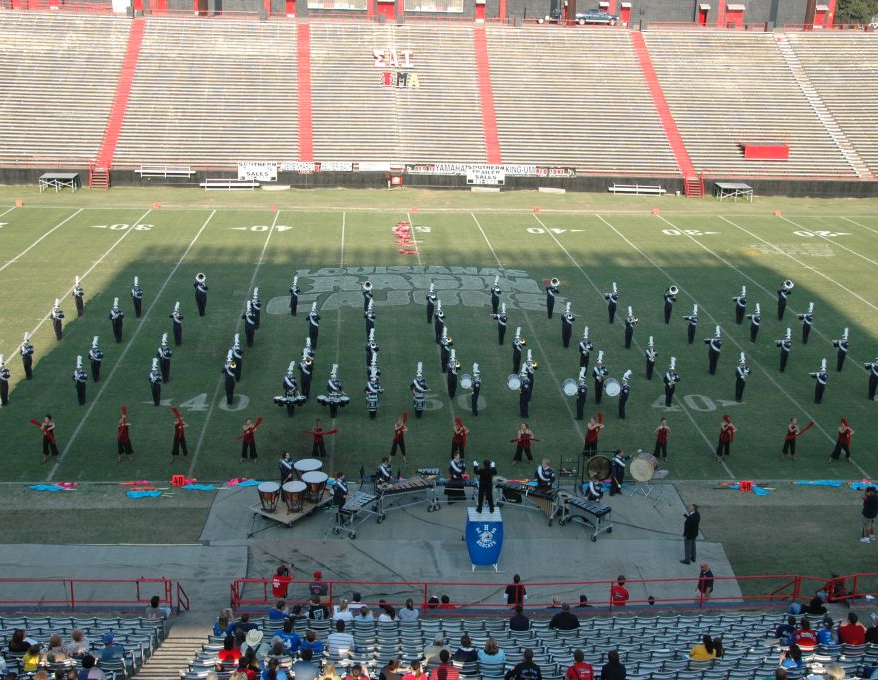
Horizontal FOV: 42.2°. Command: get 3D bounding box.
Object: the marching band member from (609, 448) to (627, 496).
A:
[{"bbox_3d":[6.058,4.384,37.958,0.670,1.648,0.597,13,21,34],"label":"marching band member"}]

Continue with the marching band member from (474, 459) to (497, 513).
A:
[{"bbox_3d":[1.300,4.087,31.772,0.680,1.580,0.500,0,17,-4],"label":"marching band member"}]

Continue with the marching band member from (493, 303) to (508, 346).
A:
[{"bbox_3d":[2.753,-0.665,50.866,0.640,1.930,0.540,4,17,7],"label":"marching band member"}]

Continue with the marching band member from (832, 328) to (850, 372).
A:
[{"bbox_3d":[17.283,0.446,48.791,0.680,1.957,0.480,0,17,-4],"label":"marching band member"}]

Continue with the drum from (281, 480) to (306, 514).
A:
[{"bbox_3d":[-4.422,4.795,34.731,0.770,0.780,0.770,0,17,-4],"label":"drum"}]

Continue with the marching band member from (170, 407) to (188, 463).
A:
[{"bbox_3d":[-8.722,3.235,38.122,0.700,1.930,0.500,0,17,-4],"label":"marching band member"}]

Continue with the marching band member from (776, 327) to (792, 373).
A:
[{"bbox_3d":[14.991,0.422,49.688,0.742,2.029,0.515,0,17,-4],"label":"marching band member"}]

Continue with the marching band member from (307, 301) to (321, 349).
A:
[{"bbox_3d":[-5.447,-0.585,49.713,0.640,2.100,0.600,0,17,-4],"label":"marching band member"}]

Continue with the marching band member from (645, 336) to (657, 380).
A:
[{"bbox_3d":[8.853,0.764,47.228,0.500,1.898,0.480,-1,17,-9],"label":"marching band member"}]

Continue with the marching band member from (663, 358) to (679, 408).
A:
[{"bbox_3d":[9.066,1.644,44.311,0.620,2.060,0.500,0,17,-4],"label":"marching band member"}]

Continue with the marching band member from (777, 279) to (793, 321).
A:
[{"bbox_3d":[17.385,-1.964,57.089,0.700,2.081,0.772,0,17,-4],"label":"marching band member"}]

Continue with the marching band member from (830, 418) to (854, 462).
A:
[{"bbox_3d":[14.406,3.575,40.618,0.780,1.619,0.420,2,17,1],"label":"marching band member"}]

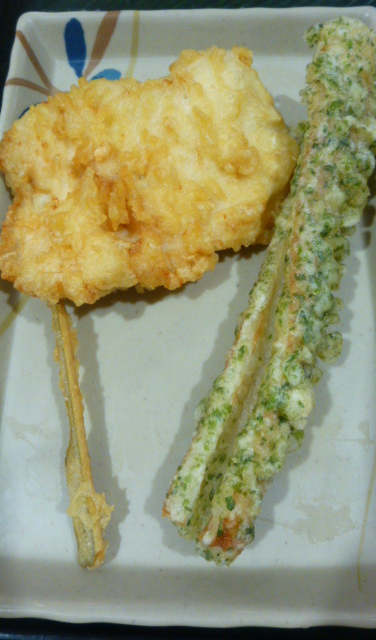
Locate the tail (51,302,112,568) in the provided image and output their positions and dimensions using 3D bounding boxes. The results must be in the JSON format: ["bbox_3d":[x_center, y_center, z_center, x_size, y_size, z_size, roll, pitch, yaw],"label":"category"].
[{"bbox_3d":[-0.033,0.031,0.136,0.009,0.008,0.075,-11,73,-3],"label":"tail"}]

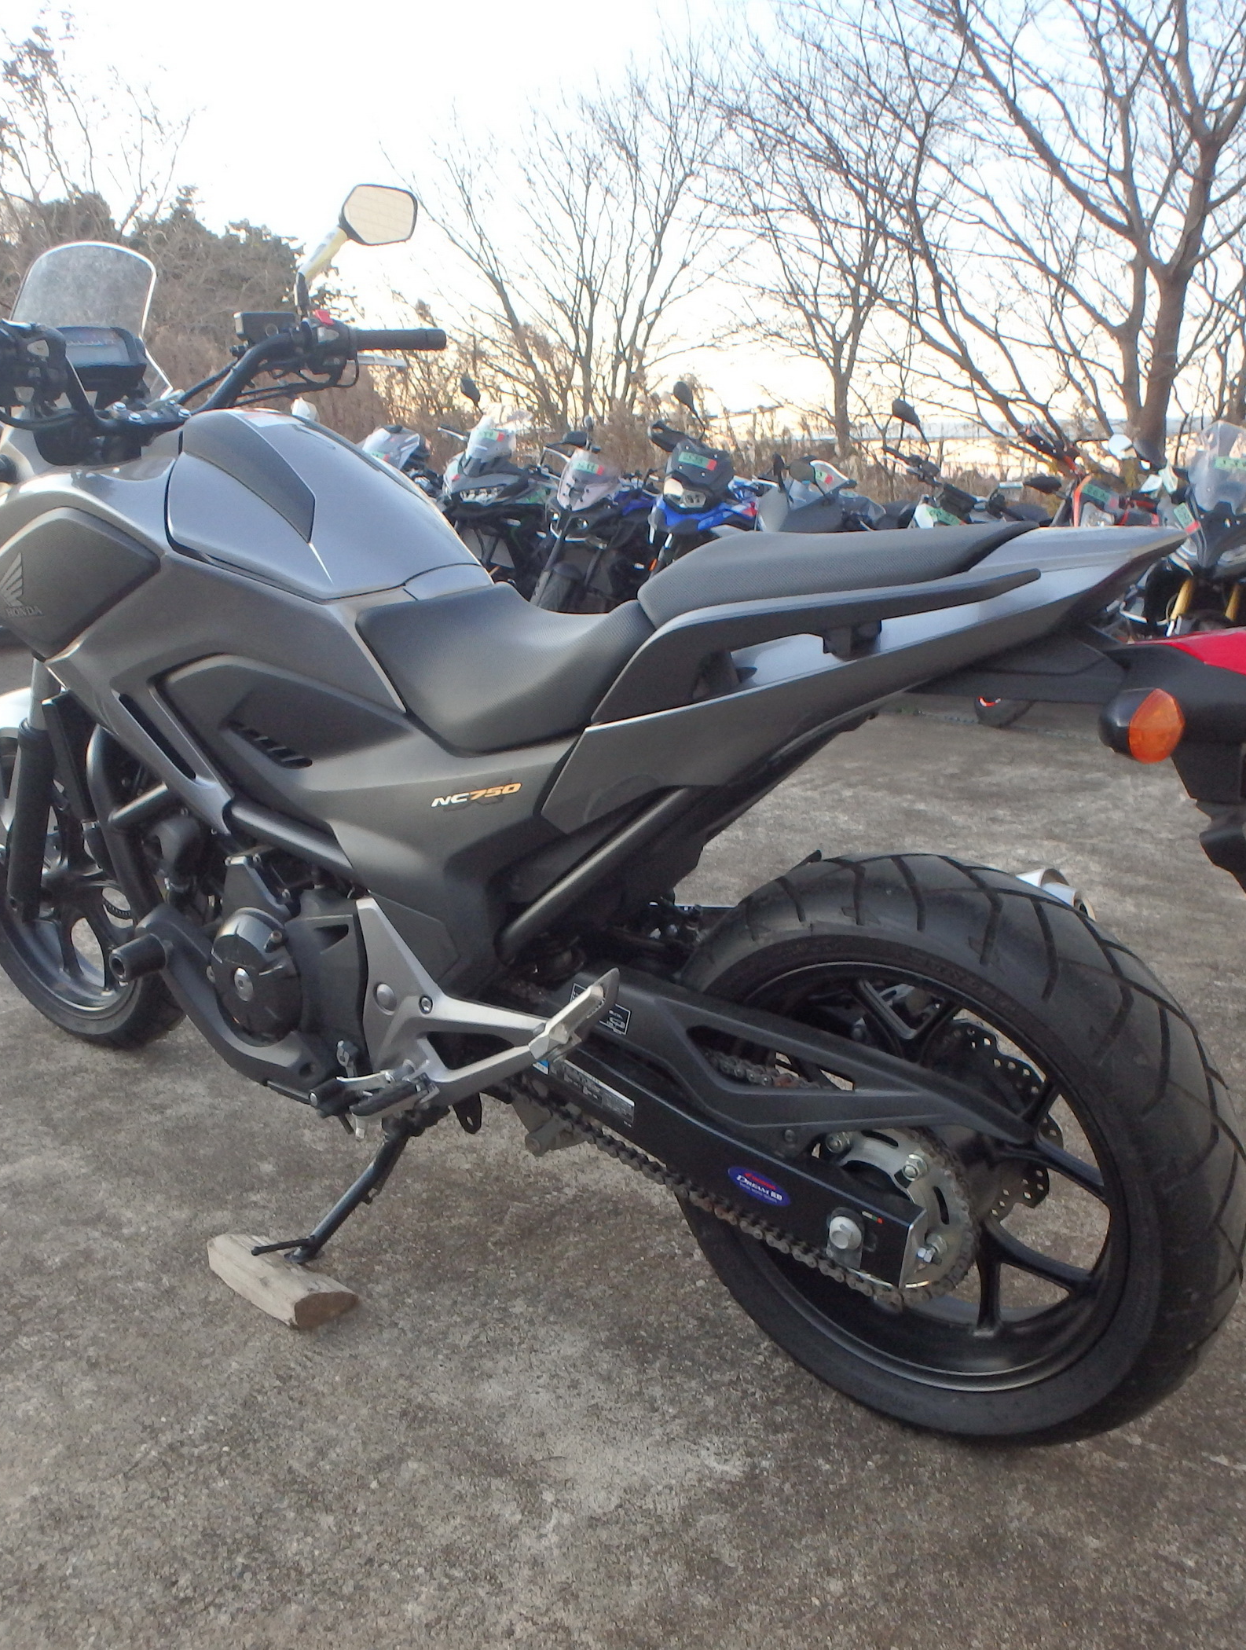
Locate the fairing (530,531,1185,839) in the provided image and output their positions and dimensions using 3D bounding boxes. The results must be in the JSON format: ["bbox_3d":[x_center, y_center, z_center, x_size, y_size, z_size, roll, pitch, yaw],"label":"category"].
[{"bbox_3d":[0.211,-0.134,1.232,0.580,0.300,0.250,11,25,36],"label":"fairing"}]

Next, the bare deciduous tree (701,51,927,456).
[{"bbox_3d":[2.018,-4.812,13.235,2.600,5.100,2.500,2,13,0],"label":"bare deciduous tree"}]

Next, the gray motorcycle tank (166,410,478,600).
[{"bbox_3d":[-0.347,-0.398,1.601,0.410,0.205,0.280,11,24,35],"label":"gray motorcycle tank"}]

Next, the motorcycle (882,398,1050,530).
[{"bbox_3d":[1.789,-1.314,7.007,0.840,1.380,2.150,21,22,33],"label":"motorcycle"}]

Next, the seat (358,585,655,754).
[{"bbox_3d":[-0.078,-0.187,1.470,0.340,0.155,0.290,11,24,35],"label":"seat"}]

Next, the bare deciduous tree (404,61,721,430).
[{"bbox_3d":[-0.516,-5.270,14.174,3.500,5.300,3.300,2,13,0],"label":"bare deciduous tree"}]

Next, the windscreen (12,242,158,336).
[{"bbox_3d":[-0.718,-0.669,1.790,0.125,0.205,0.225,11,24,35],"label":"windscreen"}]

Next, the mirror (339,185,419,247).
[{"bbox_3d":[-0.353,-0.875,1.920,0.042,0.090,0.140,16,27,42],"label":"mirror"}]

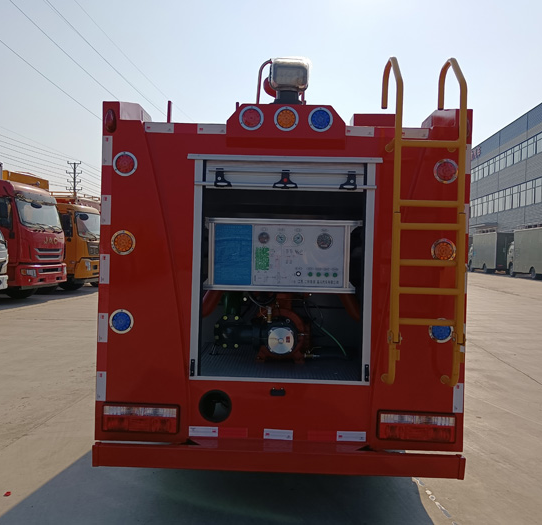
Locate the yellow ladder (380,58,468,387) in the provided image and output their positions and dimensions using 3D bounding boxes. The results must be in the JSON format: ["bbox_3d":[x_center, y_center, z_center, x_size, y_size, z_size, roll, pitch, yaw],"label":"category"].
[{"bbox_3d":[0.754,-0.222,2.767,0.342,1.628,0.420,2,1,1],"label":"yellow ladder"}]

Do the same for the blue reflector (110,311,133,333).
[{"bbox_3d":[-0.760,0.302,2.784,0.120,0.120,0.035,2,1,1],"label":"blue reflector"}]

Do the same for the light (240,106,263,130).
[{"bbox_3d":[-0.096,-0.716,2.720,0.122,0.122,0.030,2,1,1],"label":"light"}]

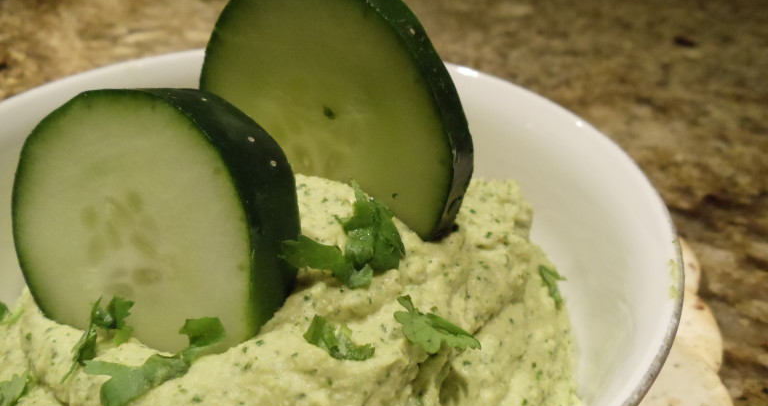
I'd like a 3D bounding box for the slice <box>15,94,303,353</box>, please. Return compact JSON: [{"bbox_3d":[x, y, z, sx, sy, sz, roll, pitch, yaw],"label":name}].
[{"bbox_3d":[-0.040,0.005,0.170,0.051,0.051,0.015,15,16,23],"label":"slice"}]

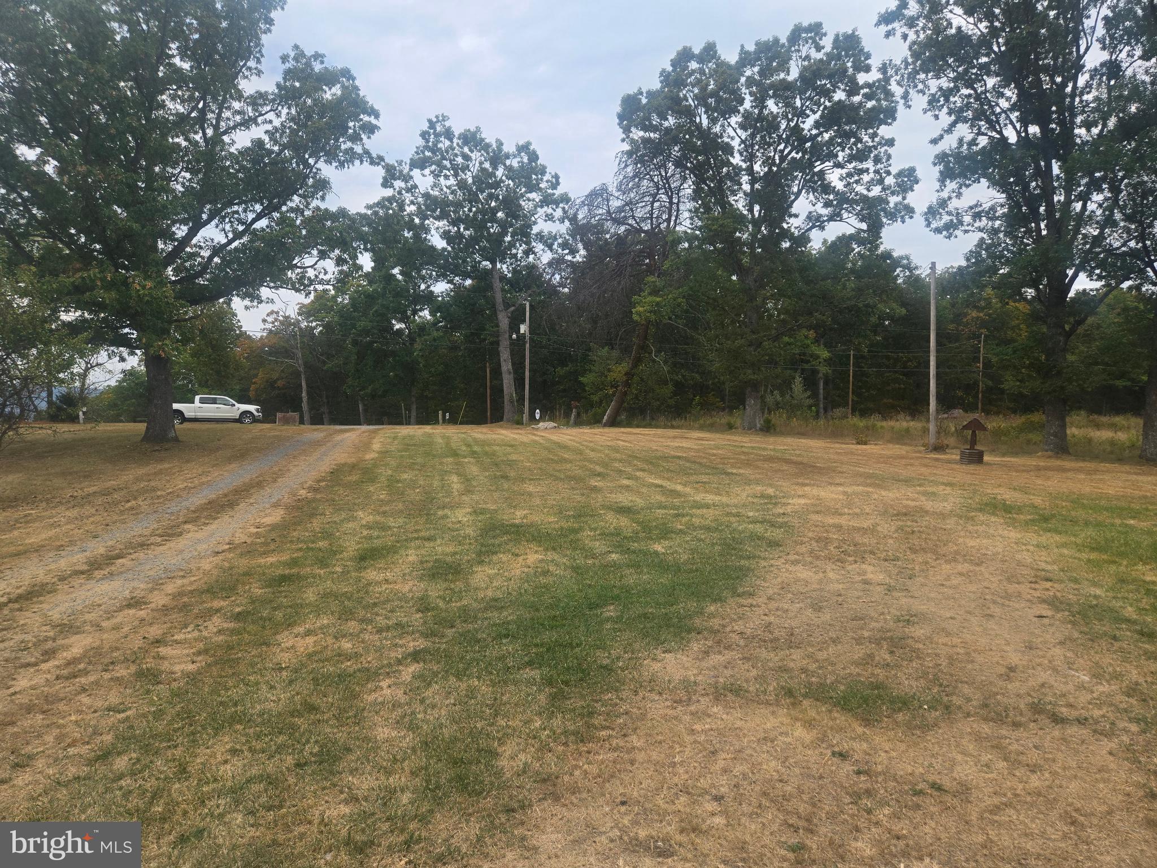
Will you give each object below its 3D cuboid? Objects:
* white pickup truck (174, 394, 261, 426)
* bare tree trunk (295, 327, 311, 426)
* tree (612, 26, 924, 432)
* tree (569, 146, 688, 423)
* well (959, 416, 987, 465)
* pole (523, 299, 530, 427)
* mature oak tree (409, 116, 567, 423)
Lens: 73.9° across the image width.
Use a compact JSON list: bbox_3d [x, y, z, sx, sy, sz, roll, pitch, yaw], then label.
[{"bbox_3d":[-23.224,-1.447,48.457,6.150,1.950,2.080,-1,3,-22],"label":"white pickup truck"},{"bbox_3d":[-20.080,-4.210,56.000,1.120,7.180,0.850,0,1,0],"label":"bare tree trunk"},{"bbox_3d":[11.111,-11.770,44.494,17.302,22.979,16.437,0,3,0],"label":"tree"},{"bbox_3d":[3.034,-8.694,46.135,7.217,16.585,6.856,0,3,0],"label":"tree"},{"bbox_3d":[12.126,0.209,23.568,0.840,1.443,0.800,2,3,32],"label":"well"},{"bbox_3d":[-3.279,-4.404,48.328,0.330,7.789,0.330,0,3,0],"label":"pole"},{"bbox_3d":[-5.938,-10.596,50.063,10.391,19.846,10.391,0,3,0],"label":"mature oak tree"}]

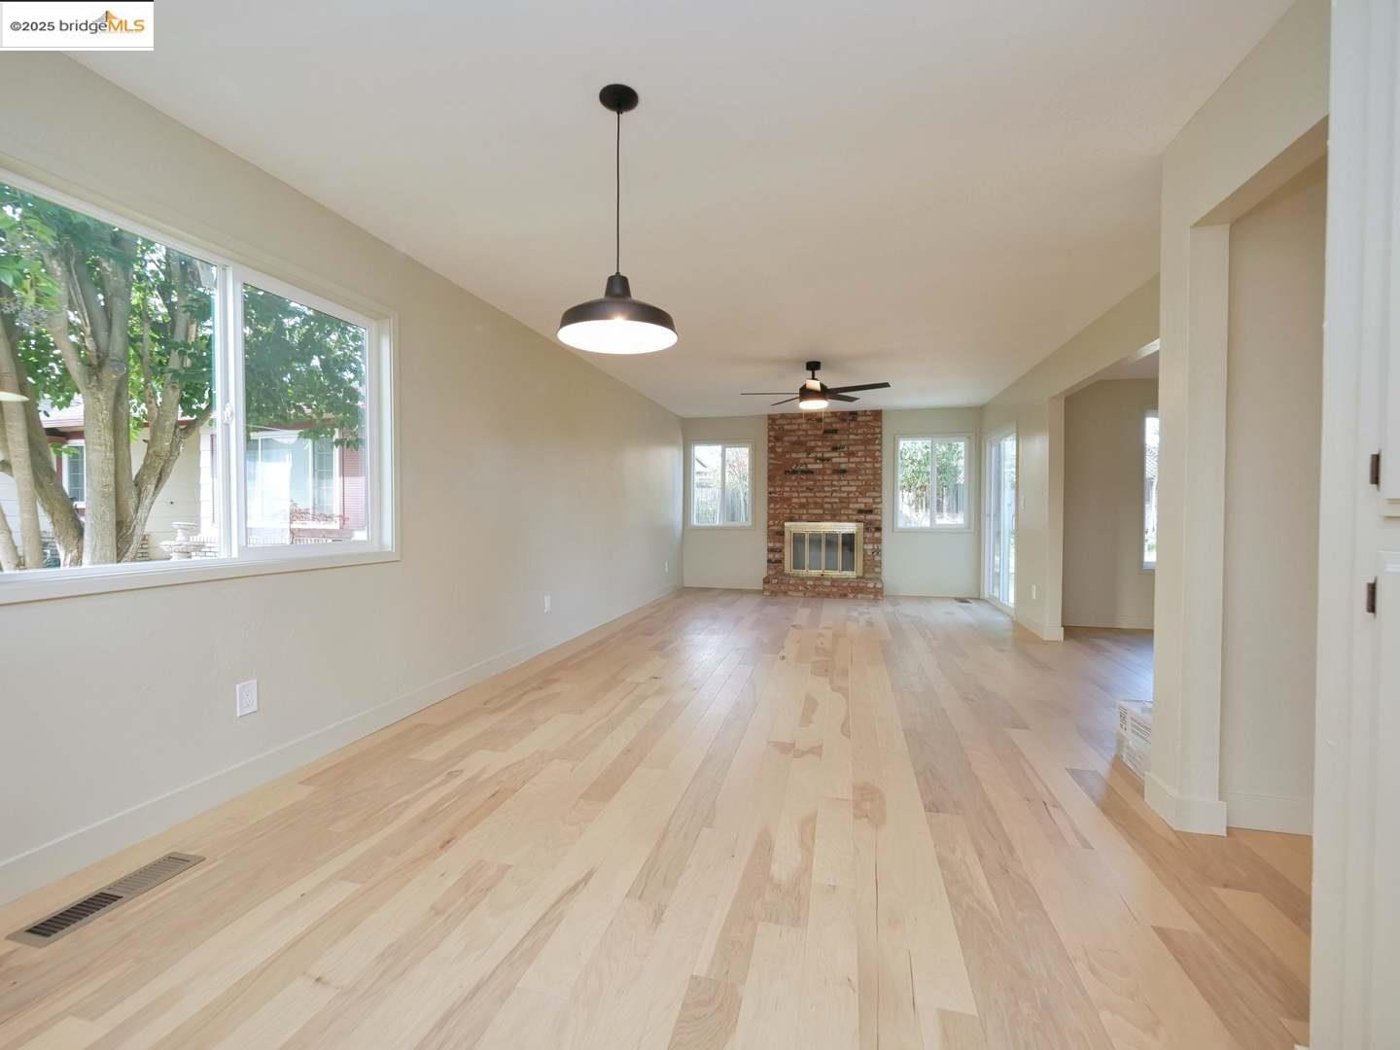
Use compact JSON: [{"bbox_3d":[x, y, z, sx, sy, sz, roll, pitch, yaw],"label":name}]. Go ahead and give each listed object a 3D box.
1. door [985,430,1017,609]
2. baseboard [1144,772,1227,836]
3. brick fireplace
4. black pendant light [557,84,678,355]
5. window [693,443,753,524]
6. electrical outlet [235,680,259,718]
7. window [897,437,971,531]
[{"bbox_3d":[3.409,-0.057,6.378,0.100,1.990,1.450,1,1,14],"label":"door"},{"bbox_3d":[1.737,0.999,2.033,0.147,0.102,0.215,1,1,14],"label":"baseboard"},{"bbox_3d":[1.606,-0.295,7.377,1.520,2.430,0.600,1,1,14],"label":"brick fireplace"},{"bbox_3d":[-0.264,-1.001,1.845,0.390,0.775,0.390,0,1,0],"label":"black pendant light"},{"bbox_3d":[0.305,-0.572,8.031,0.890,1.210,0.100,1,1,14],"label":"window"},{"bbox_3d":[-1.759,0.677,2.206,0.010,0.124,0.077,1,1,14],"label":"electrical outlet"},{"bbox_3d":[3.004,-0.543,7.346,0.900,1.210,0.100,1,1,14],"label":"window"}]

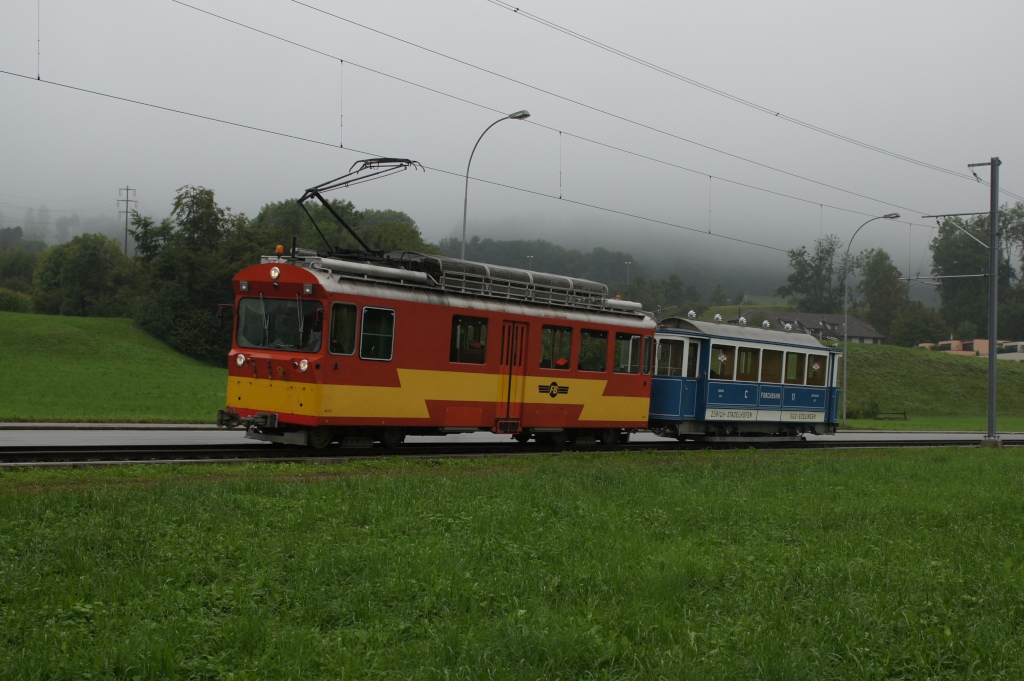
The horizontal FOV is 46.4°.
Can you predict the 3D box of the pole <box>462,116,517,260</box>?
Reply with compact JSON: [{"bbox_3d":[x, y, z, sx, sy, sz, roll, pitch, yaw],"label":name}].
[{"bbox_3d":[-0.796,-2.164,38.779,2.180,9.850,0.180,0,-4,42],"label":"pole"}]

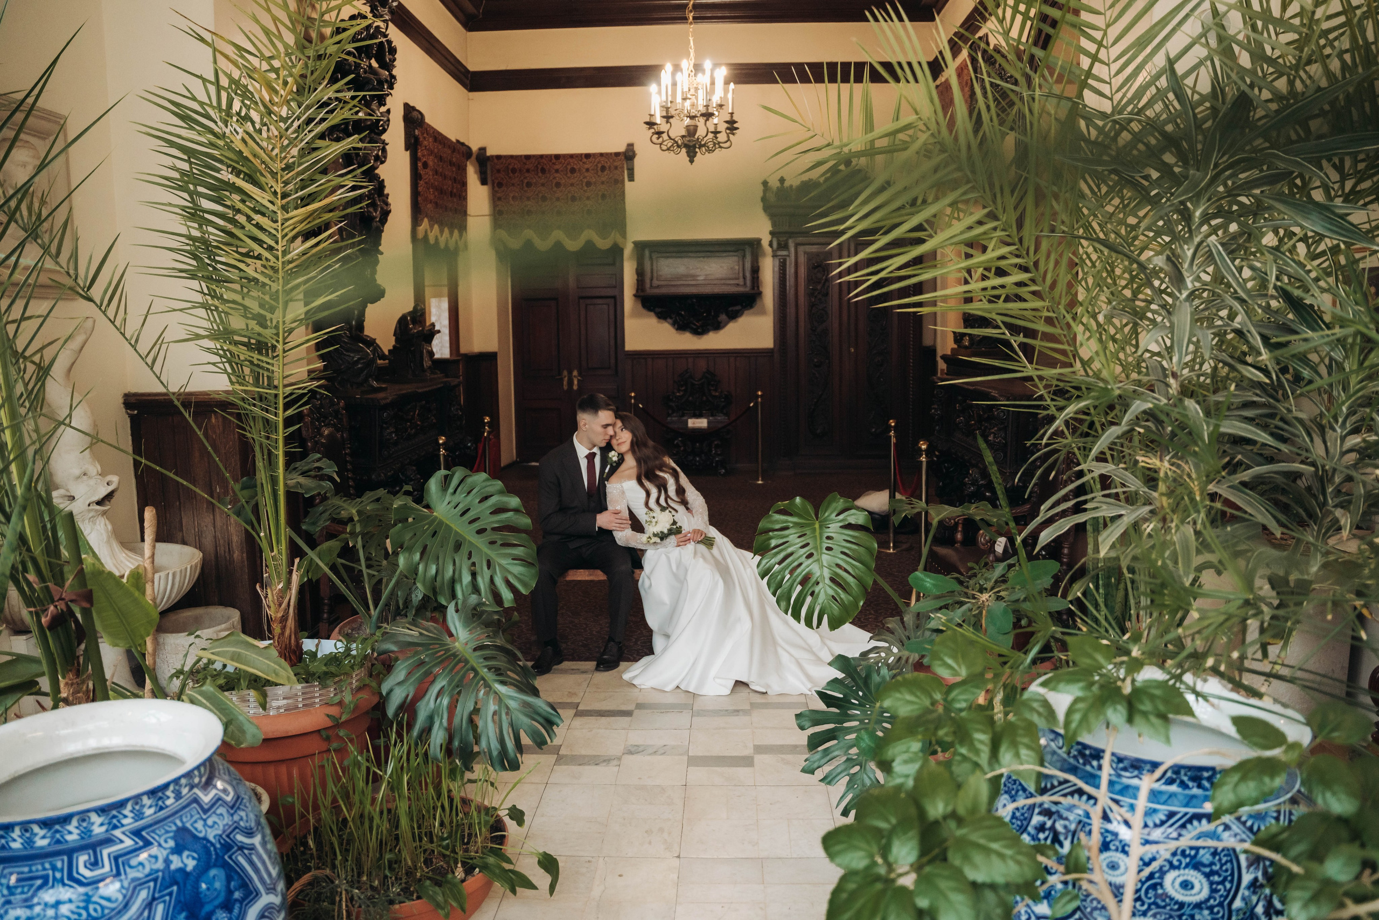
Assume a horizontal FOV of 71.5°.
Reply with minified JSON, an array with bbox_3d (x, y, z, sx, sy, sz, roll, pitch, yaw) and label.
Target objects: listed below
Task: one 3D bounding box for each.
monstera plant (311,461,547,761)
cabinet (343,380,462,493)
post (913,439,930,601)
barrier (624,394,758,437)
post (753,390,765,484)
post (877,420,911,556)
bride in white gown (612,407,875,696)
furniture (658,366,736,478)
[{"bbox_3d":[-0.886,0.596,3.500,0.870,1.070,0.750,0,7,2],"label":"monstera plant"},{"bbox_3d":[-2.298,0.078,7.309,0.720,1.220,1.950,0,7,2],"label":"cabinet"},{"bbox_3d":[1.405,0.352,5.806,0.310,0.980,0.310,0,7,2],"label":"post"},{"bbox_3d":[0.080,-0.442,10.495,1.370,0.370,0.050,0,7,2],"label":"barrier"},{"bbox_3d":[0.772,-0.249,10.504,0.310,0.980,0.310,0,7,2],"label":"post"},{"bbox_3d":[1.515,0.175,7.162,0.310,0.980,0.310,0,7,2],"label":"post"},{"bbox_3d":[0.297,0.402,4.663,1.280,1.200,0.900,1,7,9],"label":"bride in white gown"},{"bbox_3d":[0.076,-0.453,11.210,0.800,1.220,0.500,0,7,2],"label":"furniture"}]

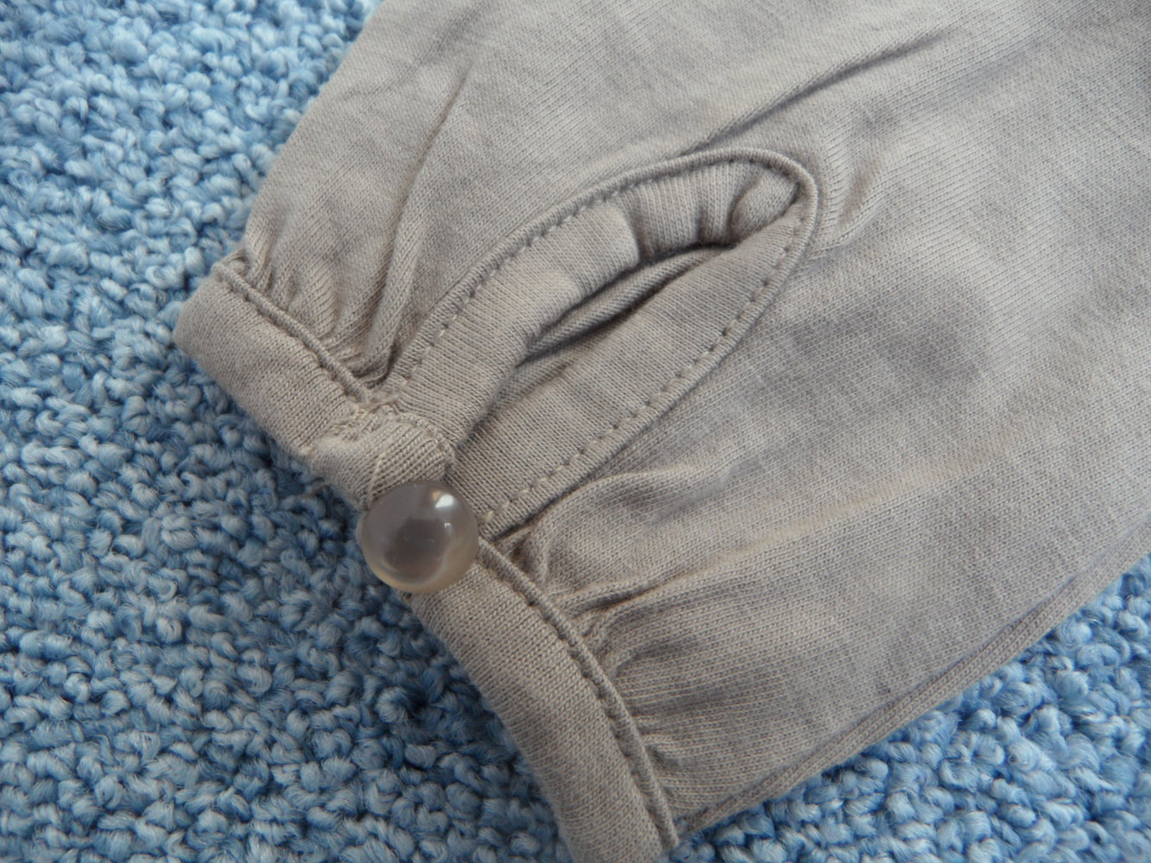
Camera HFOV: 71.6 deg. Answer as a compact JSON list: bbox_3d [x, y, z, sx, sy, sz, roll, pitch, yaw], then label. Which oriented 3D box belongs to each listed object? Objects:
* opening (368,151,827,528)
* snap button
[{"bbox_3d":[0.005,-0.014,0.090,0.056,0.007,0.027,-39,76,-12],"label":"opening"},{"bbox_3d":[-0.015,0.010,0.076,0.011,0.009,0.011,0,72,0],"label":"snap button"}]

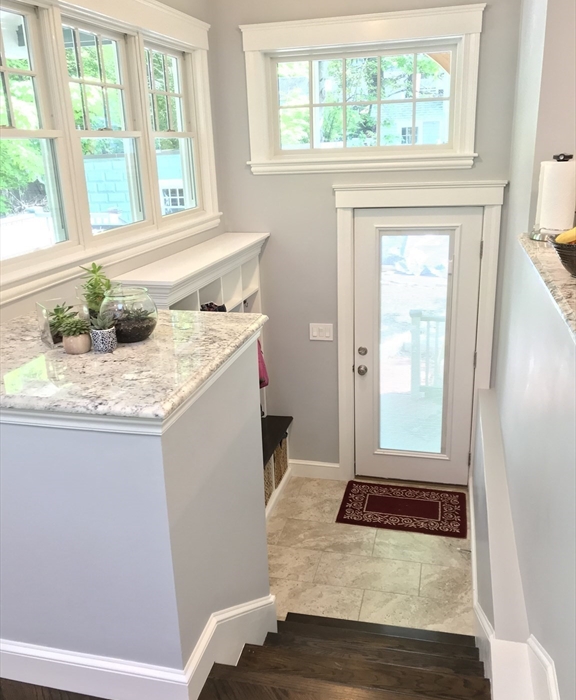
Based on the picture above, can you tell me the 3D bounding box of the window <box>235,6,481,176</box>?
[{"bbox_3d":[0.446,-1.623,3.974,1.510,0.920,0.130,2,18,13],"label":"window"}]

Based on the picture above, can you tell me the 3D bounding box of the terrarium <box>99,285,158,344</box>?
[{"bbox_3d":[-0.495,-0.108,1.939,0.176,0.157,0.176,2,18,13],"label":"terrarium"}]

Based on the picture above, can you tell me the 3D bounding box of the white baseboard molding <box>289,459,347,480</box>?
[{"bbox_3d":[0.213,0.943,4.845,0.410,0.142,0.018,2,18,13],"label":"white baseboard molding"}]

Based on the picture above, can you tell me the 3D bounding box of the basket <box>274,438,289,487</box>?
[{"bbox_3d":[-0.207,0.817,4.636,0.320,0.310,0.360,2,18,13],"label":"basket"}]

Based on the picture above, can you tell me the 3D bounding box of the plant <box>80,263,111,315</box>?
[{"bbox_3d":[-0.641,-0.205,2.070,0.100,0.180,0.100,2,18,13],"label":"plant"}]

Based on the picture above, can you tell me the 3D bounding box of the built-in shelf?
[{"bbox_3d":[-0.480,-0.365,3.656,0.360,0.420,1.750,2,18,13],"label":"built-in shelf"}]

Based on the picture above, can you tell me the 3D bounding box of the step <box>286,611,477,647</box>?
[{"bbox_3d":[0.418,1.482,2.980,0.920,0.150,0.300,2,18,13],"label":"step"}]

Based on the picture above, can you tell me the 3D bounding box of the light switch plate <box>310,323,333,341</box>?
[{"bbox_3d":[0.244,-0.126,4.495,0.166,0.122,0.009,2,18,13],"label":"light switch plate"}]

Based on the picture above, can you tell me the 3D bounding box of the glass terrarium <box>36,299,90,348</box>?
[{"bbox_3d":[-0.703,-0.088,1.956,0.127,0.122,0.127,-13,21,-31],"label":"glass terrarium"}]

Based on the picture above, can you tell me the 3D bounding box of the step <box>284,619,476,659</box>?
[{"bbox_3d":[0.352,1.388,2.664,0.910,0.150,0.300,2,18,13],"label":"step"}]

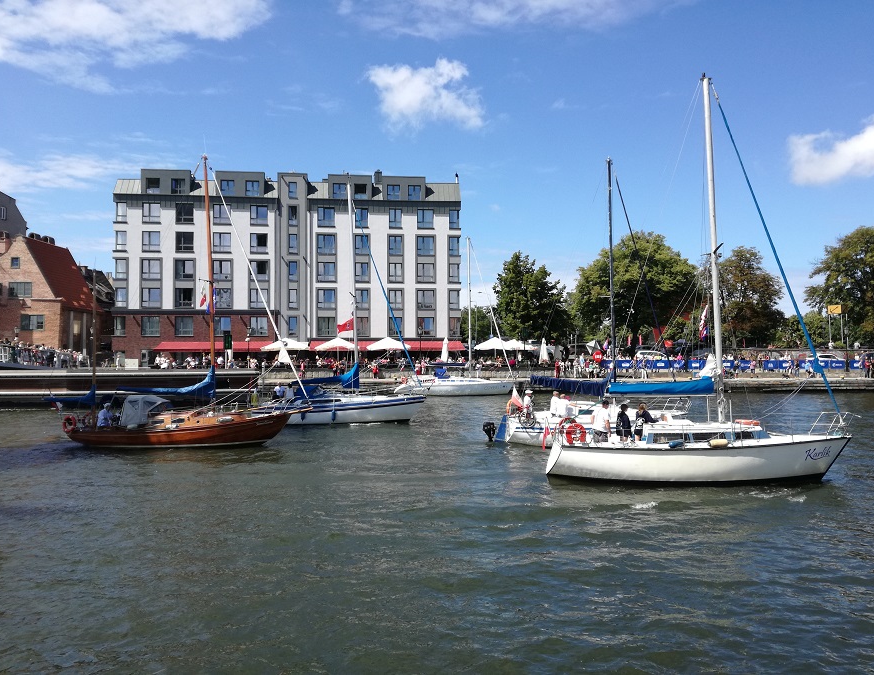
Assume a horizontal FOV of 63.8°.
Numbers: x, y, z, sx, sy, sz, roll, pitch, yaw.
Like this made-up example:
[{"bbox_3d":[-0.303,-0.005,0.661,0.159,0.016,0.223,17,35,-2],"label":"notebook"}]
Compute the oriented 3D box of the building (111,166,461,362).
[{"bbox_3d":[-16.864,-7.437,85.483,37.800,21.100,16.000,0,-1,-6],"label":"building"}]

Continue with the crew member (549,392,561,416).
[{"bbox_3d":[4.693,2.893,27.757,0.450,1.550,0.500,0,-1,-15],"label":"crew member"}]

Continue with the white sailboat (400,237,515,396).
[{"bbox_3d":[1.543,-1.710,57.035,9.825,12.819,3.100,0,-1,-2],"label":"white sailboat"}]

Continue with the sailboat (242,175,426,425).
[{"bbox_3d":[-5.208,-1.993,36.236,9.437,12.721,3.000,0,-1,-4],"label":"sailboat"}]

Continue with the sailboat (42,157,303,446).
[{"bbox_3d":[-10.163,-1.462,27.627,10.144,11.386,2.700,0,-1,-2],"label":"sailboat"}]

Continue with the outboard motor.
[{"bbox_3d":[2.101,3.932,28.041,0.580,1.100,0.400,0,-1,0],"label":"outboard motor"}]

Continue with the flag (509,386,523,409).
[{"bbox_3d":[3.214,2.430,28.165,0.560,0.920,0.200,0,-1,0],"label":"flag"}]

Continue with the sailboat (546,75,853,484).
[{"bbox_3d":[7.530,-1.695,20.130,8.790,11.612,2.750,0,-1,-1],"label":"sailboat"}]

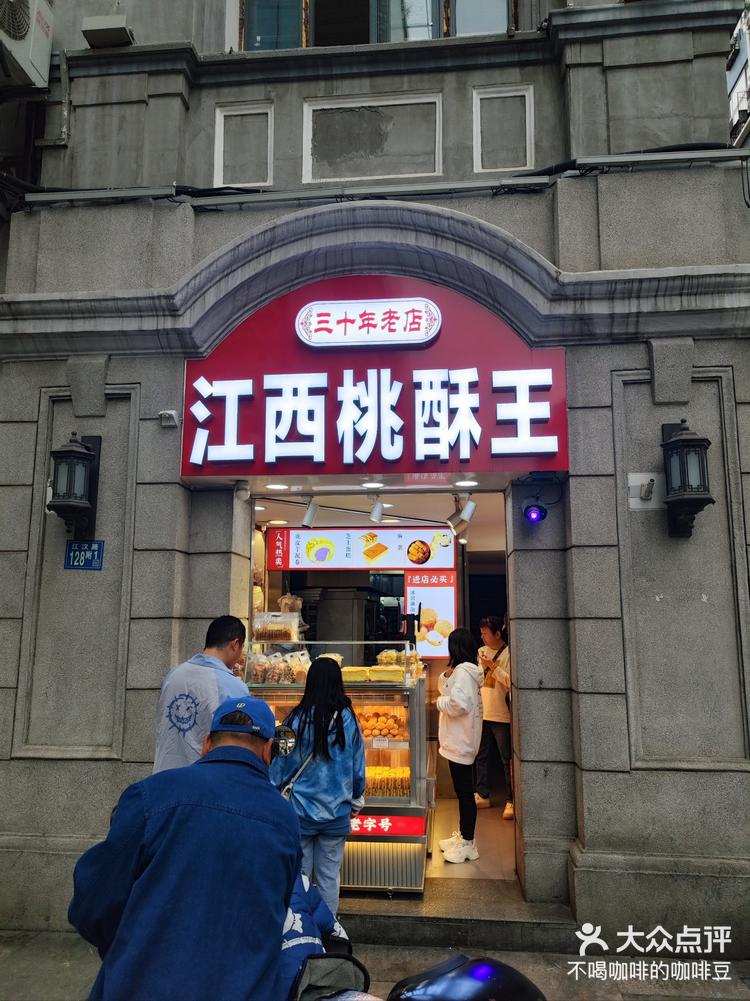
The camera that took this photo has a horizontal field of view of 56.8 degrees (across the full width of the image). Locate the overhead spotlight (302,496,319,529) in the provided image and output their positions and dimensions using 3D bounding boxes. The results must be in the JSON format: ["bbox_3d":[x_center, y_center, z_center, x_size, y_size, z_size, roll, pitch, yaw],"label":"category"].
[{"bbox_3d":[-0.455,0.096,4.958,0.062,0.217,0.062,18,-18,8],"label":"overhead spotlight"}]

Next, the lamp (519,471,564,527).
[{"bbox_3d":[1.001,-0.012,4.170,0.250,0.310,0.220,0,-8,-1],"label":"lamp"}]

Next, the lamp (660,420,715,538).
[{"bbox_3d":[1.768,-0.136,3.949,0.270,0.680,0.320,0,-9,5],"label":"lamp"}]

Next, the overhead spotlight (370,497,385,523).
[{"bbox_3d":[0.011,0.073,5.035,0.110,0.200,0.120,-1,-8,5],"label":"overhead spotlight"}]

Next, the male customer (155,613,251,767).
[{"bbox_3d":[-0.861,1.471,3.402,0.520,1.800,0.350,-5,-10,32],"label":"male customer"}]

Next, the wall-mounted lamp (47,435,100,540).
[{"bbox_3d":[-1.861,-0.109,4.291,0.270,0.680,0.320,0,-9,5],"label":"wall-mounted lamp"}]

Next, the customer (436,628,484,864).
[{"bbox_3d":[0.604,1.693,4.903,0.340,1.560,0.440,-2,-9,13],"label":"customer"}]

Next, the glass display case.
[{"bbox_3d":[-0.218,1.735,4.493,1.135,1.260,0.650,0,-9,5],"label":"glass display case"}]

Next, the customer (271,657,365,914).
[{"bbox_3d":[-0.305,1.623,3.686,0.495,1.545,0.350,0,-9,5],"label":"customer"}]

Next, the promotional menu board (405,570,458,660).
[{"bbox_3d":[0.520,1.059,6.393,0.478,0.805,0.060,0,-9,5],"label":"promotional menu board"}]

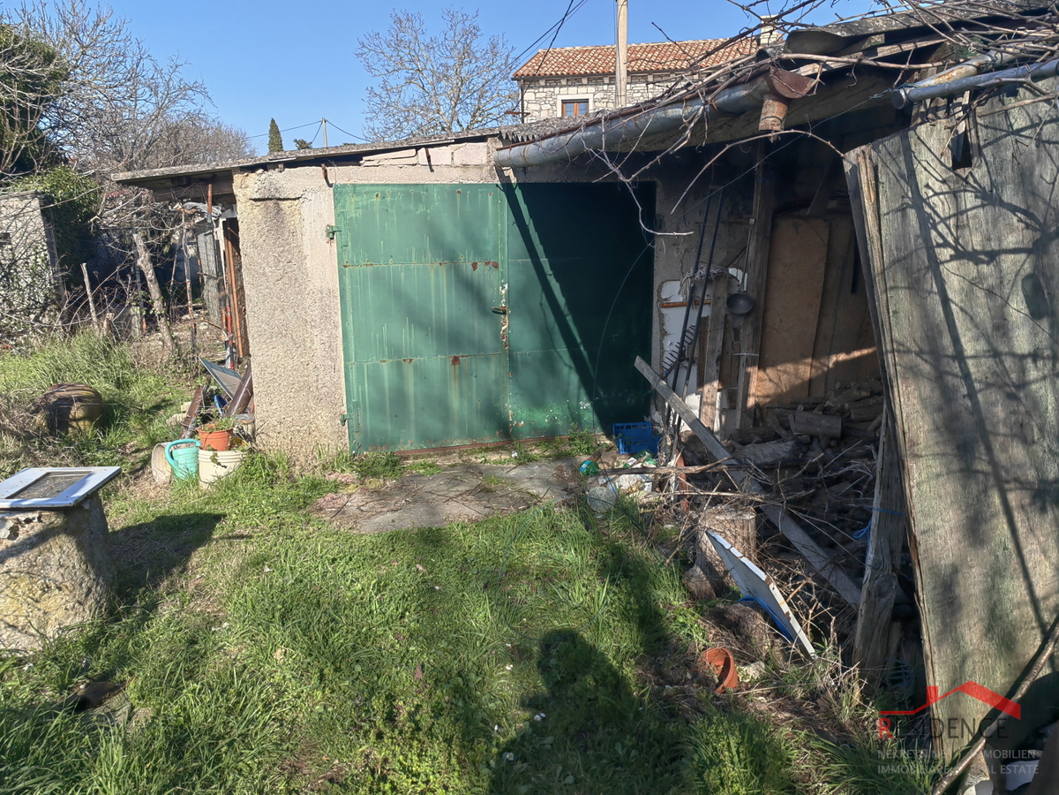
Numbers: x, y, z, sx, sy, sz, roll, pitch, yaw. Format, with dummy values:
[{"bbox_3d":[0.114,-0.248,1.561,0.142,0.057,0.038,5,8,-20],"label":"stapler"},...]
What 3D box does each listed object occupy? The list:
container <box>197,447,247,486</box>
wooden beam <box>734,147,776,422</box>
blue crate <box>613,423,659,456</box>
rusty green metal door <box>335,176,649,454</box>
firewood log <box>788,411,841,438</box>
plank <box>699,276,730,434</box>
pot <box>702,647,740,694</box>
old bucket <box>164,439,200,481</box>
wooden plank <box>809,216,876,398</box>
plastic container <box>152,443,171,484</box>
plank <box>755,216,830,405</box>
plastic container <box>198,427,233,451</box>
[{"bbox_3d":[-2.125,0.478,5.733,0.330,0.280,0.330,-3,12,-11],"label":"container"},{"bbox_3d":[1.766,-0.814,6.430,0.140,2.311,0.120,-1,12,-11],"label":"wooden beam"},{"bbox_3d":[0.812,0.309,6.290,0.300,0.135,0.346,-1,12,-3],"label":"blue crate"},{"bbox_3d":[-0.194,-0.605,6.208,2.368,1.940,0.060,-3,12,-11],"label":"rusty green metal door"},{"bbox_3d":[2.152,0.204,6.247,0.380,0.160,0.160,6,15,12],"label":"firewood log"},{"bbox_3d":[1.484,-0.333,6.669,0.120,1.317,0.045,3,4,-14],"label":"plank"},{"bbox_3d":[0.736,1.019,3.090,0.173,0.173,0.125,11,-7,44],"label":"pot"},{"bbox_3d":[-2.403,0.438,5.730,0.260,0.290,0.240,-1,13,0],"label":"old bucket"},{"bbox_3d":[2.739,-0.741,7.112,0.580,1.620,0.030,-1,11,-13],"label":"wooden plank"},{"bbox_3d":[-2.502,0.445,5.849,0.290,0.290,0.230,10,17,39],"label":"plastic container"},{"bbox_3d":[2.152,-0.611,6.829,0.520,1.650,0.025,0,11,-11],"label":"plank"},{"bbox_3d":[-2.176,0.308,5.740,0.250,0.200,0.250,-5,14,-17],"label":"plastic container"}]

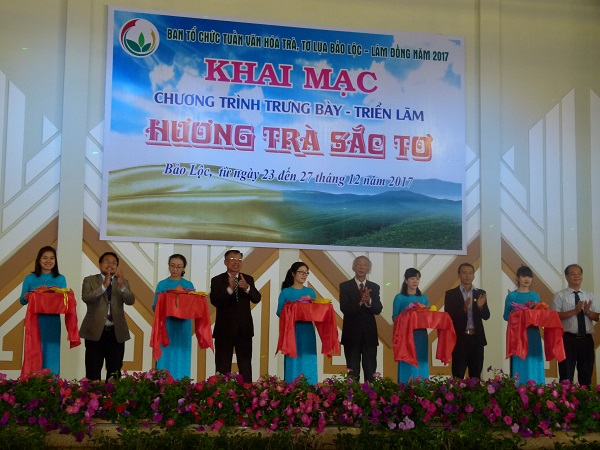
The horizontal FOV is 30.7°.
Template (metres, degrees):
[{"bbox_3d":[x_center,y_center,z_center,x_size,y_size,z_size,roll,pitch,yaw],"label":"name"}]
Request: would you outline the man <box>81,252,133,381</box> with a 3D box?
[{"bbox_3d":[-1.914,1.075,10.669,0.520,1.633,0.420,2,-8,-8],"label":"man"}]

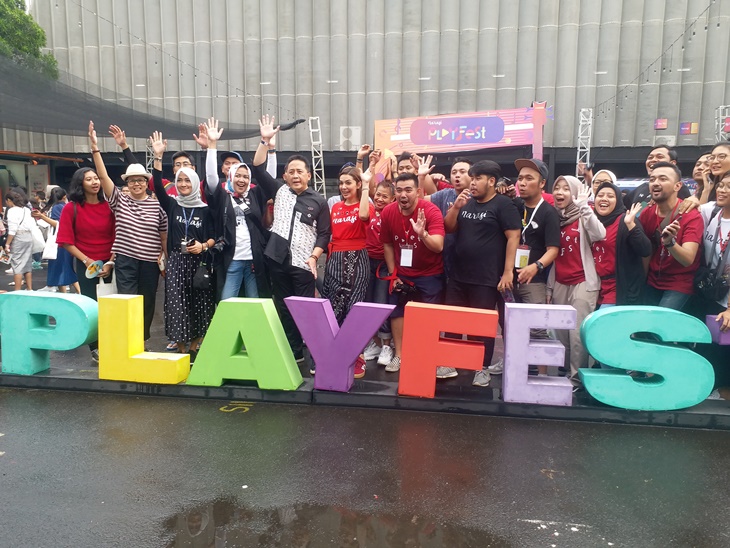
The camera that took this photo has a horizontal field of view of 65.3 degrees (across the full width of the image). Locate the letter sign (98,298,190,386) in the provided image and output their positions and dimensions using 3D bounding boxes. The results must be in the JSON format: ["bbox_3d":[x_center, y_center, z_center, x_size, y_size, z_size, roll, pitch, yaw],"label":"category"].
[{"bbox_3d":[-1.660,0.487,4.287,0.635,0.620,0.180,2,7,12],"label":"letter sign"}]

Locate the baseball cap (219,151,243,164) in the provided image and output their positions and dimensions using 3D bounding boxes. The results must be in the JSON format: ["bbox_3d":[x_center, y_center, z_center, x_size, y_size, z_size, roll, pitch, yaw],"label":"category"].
[{"bbox_3d":[-1.176,-1.014,5.000,0.180,0.130,0.260,1,4,12],"label":"baseball cap"}]

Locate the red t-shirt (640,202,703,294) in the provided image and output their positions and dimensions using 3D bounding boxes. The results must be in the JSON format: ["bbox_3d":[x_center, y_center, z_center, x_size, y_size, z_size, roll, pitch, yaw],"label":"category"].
[{"bbox_3d":[2.088,-0.174,3.880,0.420,0.590,0.290,4,14,28],"label":"red t-shirt"}]

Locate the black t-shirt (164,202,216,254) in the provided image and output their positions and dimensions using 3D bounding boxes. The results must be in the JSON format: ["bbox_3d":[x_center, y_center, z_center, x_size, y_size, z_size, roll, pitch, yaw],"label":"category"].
[{"bbox_3d":[-1.466,-0.397,4.759,0.410,0.450,0.230,0,7,-3],"label":"black t-shirt"}]

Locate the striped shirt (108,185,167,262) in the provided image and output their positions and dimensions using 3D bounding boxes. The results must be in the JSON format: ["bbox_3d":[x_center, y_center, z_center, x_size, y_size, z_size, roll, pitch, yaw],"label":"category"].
[{"bbox_3d":[-1.971,-0.431,4.956,0.490,0.630,0.280,-2,7,-15],"label":"striped shirt"}]

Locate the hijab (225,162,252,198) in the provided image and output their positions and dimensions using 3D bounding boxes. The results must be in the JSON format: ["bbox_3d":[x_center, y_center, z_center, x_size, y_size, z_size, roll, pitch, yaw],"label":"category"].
[{"bbox_3d":[-1.048,-0.775,4.720,0.220,0.290,0.250,-3,8,-22],"label":"hijab"}]

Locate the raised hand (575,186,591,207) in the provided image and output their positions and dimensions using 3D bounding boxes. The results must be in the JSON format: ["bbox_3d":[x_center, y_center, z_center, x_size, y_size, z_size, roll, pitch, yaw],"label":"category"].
[{"bbox_3d":[1.483,-0.532,3.883,0.125,0.160,0.080,3,8,20],"label":"raised hand"}]

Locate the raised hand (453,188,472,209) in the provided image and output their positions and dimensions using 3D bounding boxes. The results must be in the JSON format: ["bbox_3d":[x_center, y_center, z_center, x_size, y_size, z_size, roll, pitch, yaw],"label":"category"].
[{"bbox_3d":[0.693,-0.534,4.030,0.100,0.145,0.085,28,9,41],"label":"raised hand"}]

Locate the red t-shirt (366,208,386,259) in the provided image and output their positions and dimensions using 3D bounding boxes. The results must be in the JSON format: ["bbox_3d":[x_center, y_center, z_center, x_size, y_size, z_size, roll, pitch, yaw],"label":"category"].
[{"bbox_3d":[0.122,-0.340,4.775,0.440,0.520,0.270,1,7,5],"label":"red t-shirt"}]

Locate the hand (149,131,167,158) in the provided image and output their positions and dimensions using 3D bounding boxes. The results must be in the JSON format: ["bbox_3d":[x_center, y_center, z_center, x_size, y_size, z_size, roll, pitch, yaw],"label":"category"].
[{"bbox_3d":[-1.649,-1.029,4.528,0.140,0.210,0.070,-1,7,-8],"label":"hand"}]

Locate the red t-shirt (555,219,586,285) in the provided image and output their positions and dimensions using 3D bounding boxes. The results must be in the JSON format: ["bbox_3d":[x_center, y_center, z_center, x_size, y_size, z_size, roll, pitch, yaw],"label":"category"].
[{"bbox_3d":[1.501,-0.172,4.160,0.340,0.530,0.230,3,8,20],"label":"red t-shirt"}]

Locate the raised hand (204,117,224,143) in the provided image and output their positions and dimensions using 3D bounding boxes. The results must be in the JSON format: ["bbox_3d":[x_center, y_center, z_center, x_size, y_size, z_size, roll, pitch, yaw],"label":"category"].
[{"bbox_3d":[-1.123,-1.078,4.250,0.140,0.190,0.070,0,7,-5],"label":"raised hand"}]

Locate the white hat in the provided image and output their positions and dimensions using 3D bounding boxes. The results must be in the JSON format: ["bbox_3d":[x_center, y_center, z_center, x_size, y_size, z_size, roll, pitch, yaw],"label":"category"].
[{"bbox_3d":[-1.943,-0.864,4.851,0.260,0.145,0.280,-2,8,-18],"label":"white hat"}]

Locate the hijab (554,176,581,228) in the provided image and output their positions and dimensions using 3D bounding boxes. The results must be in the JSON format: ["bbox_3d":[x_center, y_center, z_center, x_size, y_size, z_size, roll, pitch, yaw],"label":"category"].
[{"bbox_3d":[1.421,-0.512,3.966,0.215,0.345,0.240,7,10,42],"label":"hijab"}]

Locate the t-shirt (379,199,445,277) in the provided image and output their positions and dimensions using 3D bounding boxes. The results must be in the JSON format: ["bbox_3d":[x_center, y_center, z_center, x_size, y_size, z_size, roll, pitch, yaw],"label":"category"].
[{"bbox_3d":[0.352,-0.274,4.270,0.490,0.560,0.320,1,19,6],"label":"t-shirt"}]

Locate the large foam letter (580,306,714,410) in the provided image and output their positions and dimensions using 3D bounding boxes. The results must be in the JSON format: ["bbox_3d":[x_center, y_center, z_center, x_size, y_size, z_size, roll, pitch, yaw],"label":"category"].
[{"bbox_3d":[1.719,0.512,3.492,0.735,0.612,0.168,1,7,9],"label":"large foam letter"}]

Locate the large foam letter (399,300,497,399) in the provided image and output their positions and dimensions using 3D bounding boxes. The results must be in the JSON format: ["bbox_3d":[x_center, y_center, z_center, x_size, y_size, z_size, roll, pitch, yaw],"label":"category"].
[{"bbox_3d":[0.564,0.528,3.836,0.600,0.595,0.195,5,6,11],"label":"large foam letter"}]

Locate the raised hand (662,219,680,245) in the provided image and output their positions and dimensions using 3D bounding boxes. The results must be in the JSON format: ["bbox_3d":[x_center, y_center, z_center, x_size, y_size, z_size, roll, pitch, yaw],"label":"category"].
[{"bbox_3d":[1.958,-0.272,3.650,0.105,0.150,0.085,19,8,27],"label":"raised hand"}]

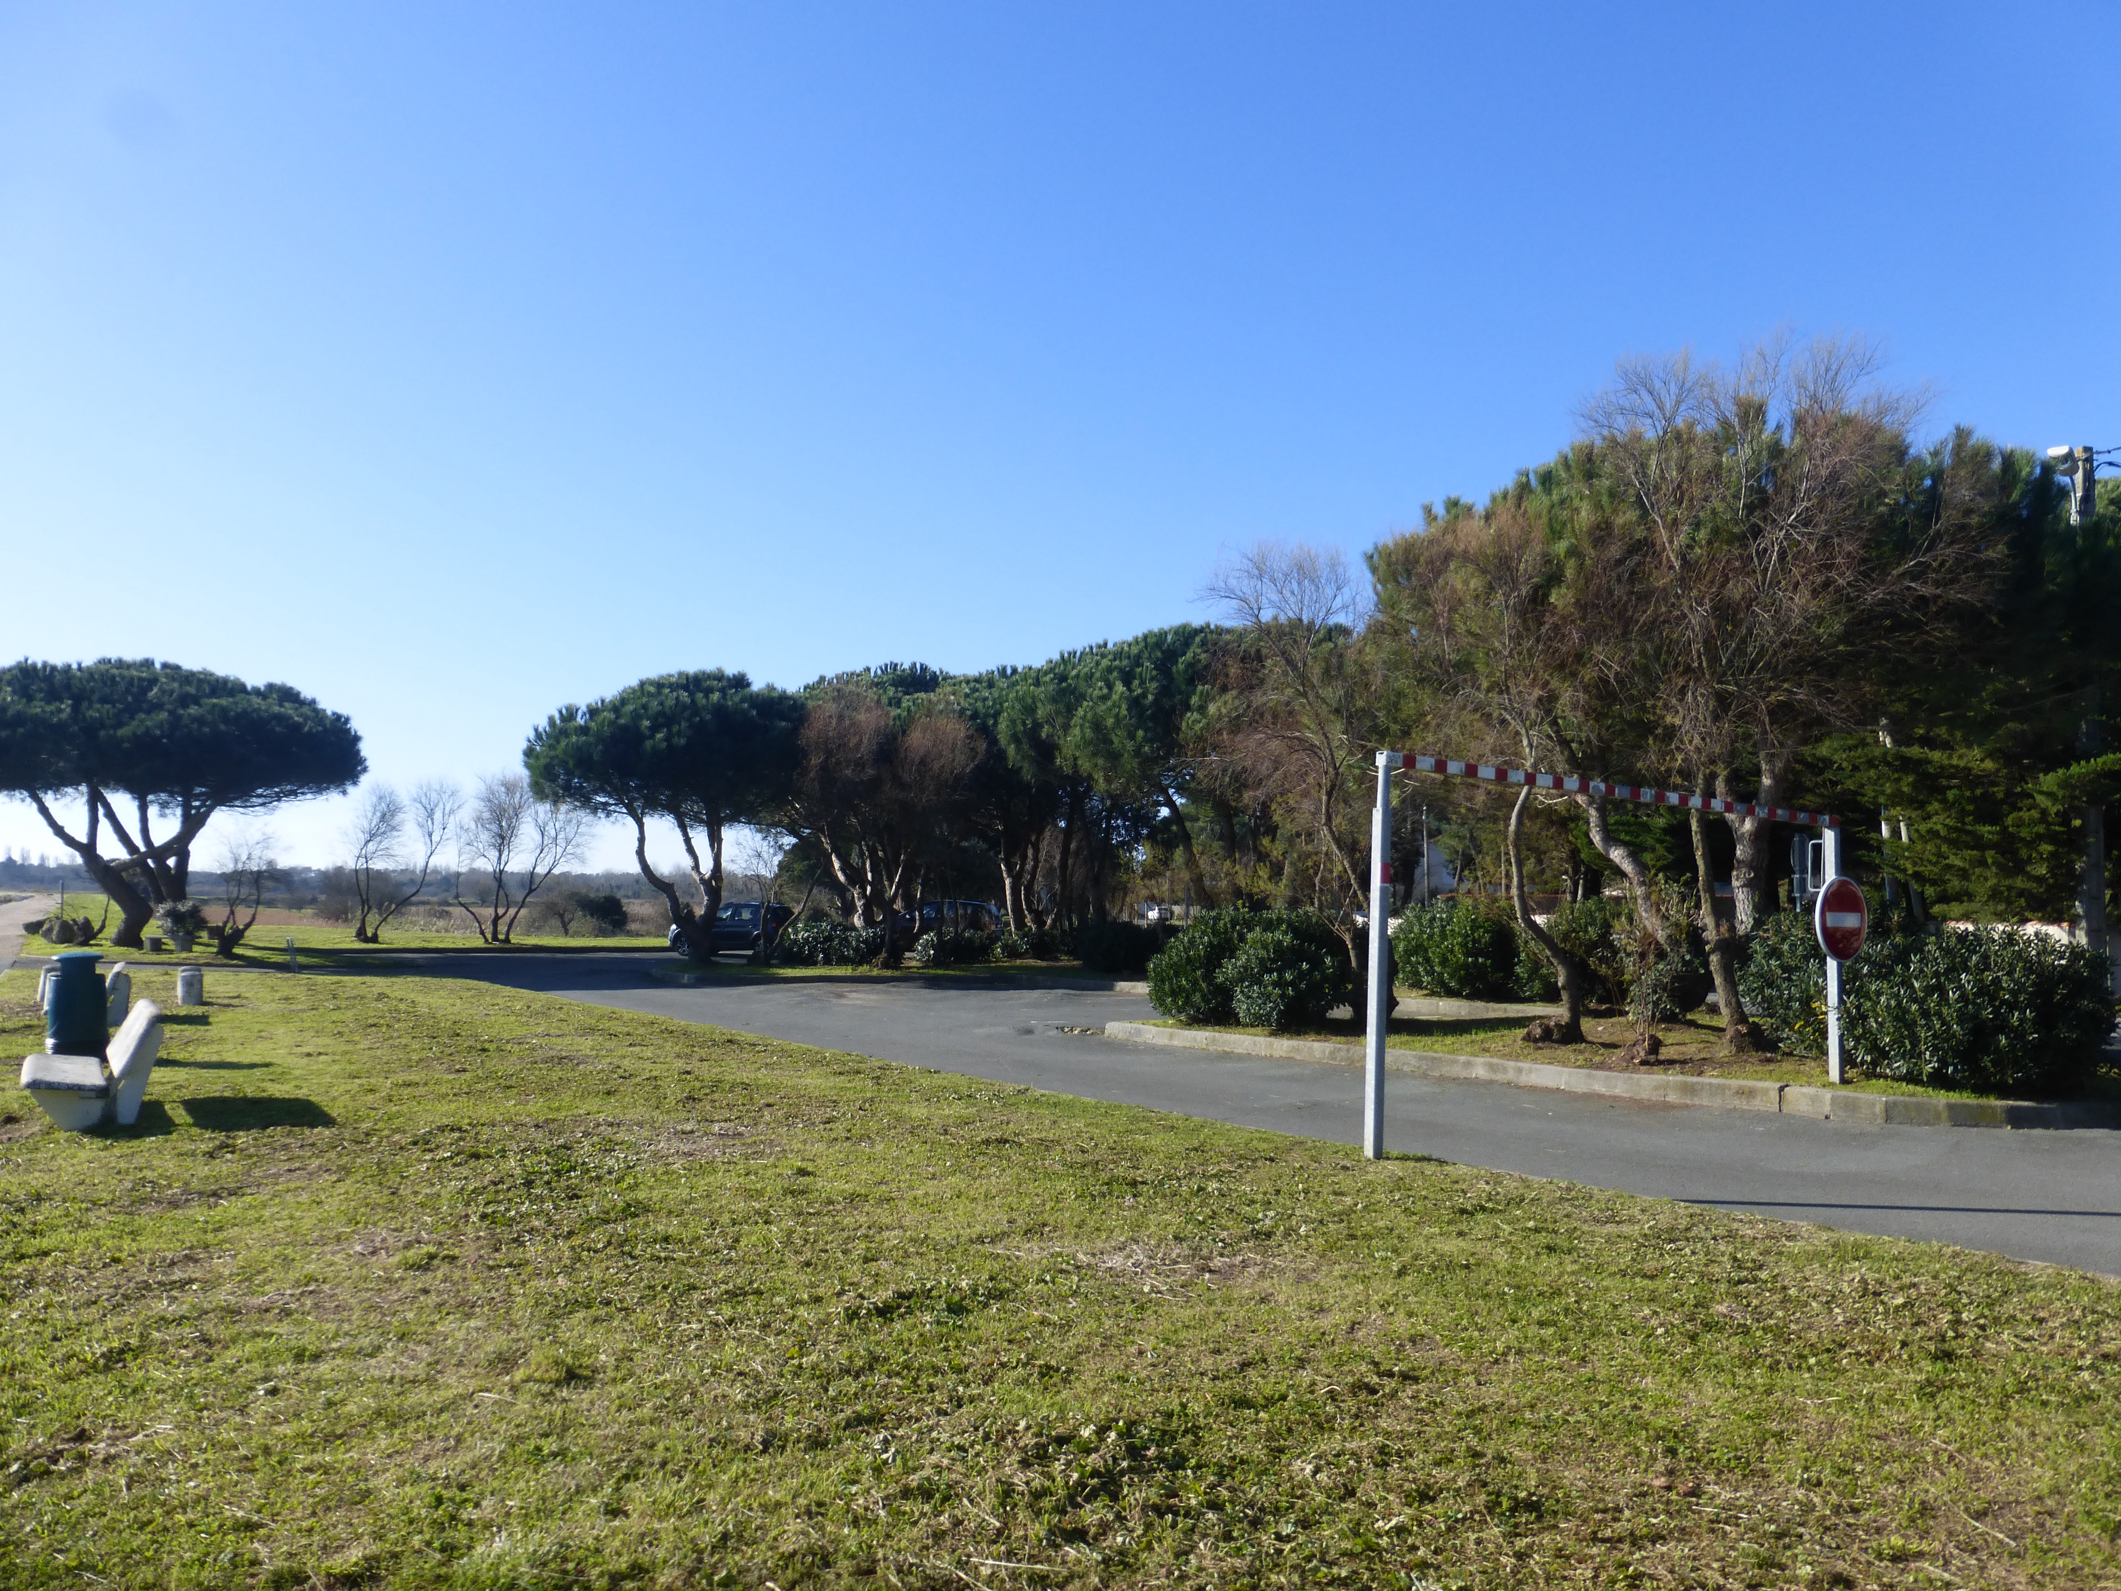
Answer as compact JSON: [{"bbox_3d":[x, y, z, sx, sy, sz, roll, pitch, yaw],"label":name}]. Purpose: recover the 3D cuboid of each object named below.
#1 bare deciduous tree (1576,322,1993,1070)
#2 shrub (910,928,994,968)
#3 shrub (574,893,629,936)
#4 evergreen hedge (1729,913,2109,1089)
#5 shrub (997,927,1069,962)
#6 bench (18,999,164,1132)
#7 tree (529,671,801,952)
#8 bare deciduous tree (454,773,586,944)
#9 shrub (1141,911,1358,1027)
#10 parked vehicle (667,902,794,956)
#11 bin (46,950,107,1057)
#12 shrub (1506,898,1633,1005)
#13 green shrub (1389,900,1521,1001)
[{"bbox_3d":[6.576,-0.933,13.800,3.480,6.420,4.000,-1,-4,26],"label":"bare deciduous tree"},{"bbox_3d":[-2.626,3.669,37.230,2.000,0.900,1.500,0,-4,0],"label":"shrub"},{"bbox_3d":[-22.774,5.878,76.000,2.600,2.140,2.600,2,-4,-17],"label":"shrub"},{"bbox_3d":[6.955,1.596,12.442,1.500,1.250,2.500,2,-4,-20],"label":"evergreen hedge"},{"bbox_3d":[-0.696,3.719,38.029,1.800,0.880,1.500,0,-4,0],"label":"shrub"},{"bbox_3d":[-6.537,1.758,10.325,0.750,0.750,1.750,3,-5,-33],"label":"bench"},{"bbox_3d":[-11.270,0.565,43.500,7.650,8.240,7.650,2,-4,-14],"label":"tree"},{"bbox_3d":[-21.369,2.487,60.500,4.940,6.740,4.800,2,-4,-19],"label":"bare deciduous tree"},{"bbox_3d":[2.081,1.890,16.800,2.270,1.330,2.000,0,-4,7],"label":"shrub"},{"bbox_3d":[-11.037,4.493,51.400,4.300,1.670,1.820,0,-4,15],"label":"parked vehicle"},{"bbox_3d":[-8.476,1.825,13.232,0.440,0.970,0.440,3,-4,-30],"label":"bin"},{"bbox_3d":[7.738,2.369,23.300,1.840,1.640,1.900,-1,-4,18],"label":"shrub"},{"bbox_3d":[5.106,1.986,19.744,1.500,1.310,1.400,-1,-4,23],"label":"green shrub"}]

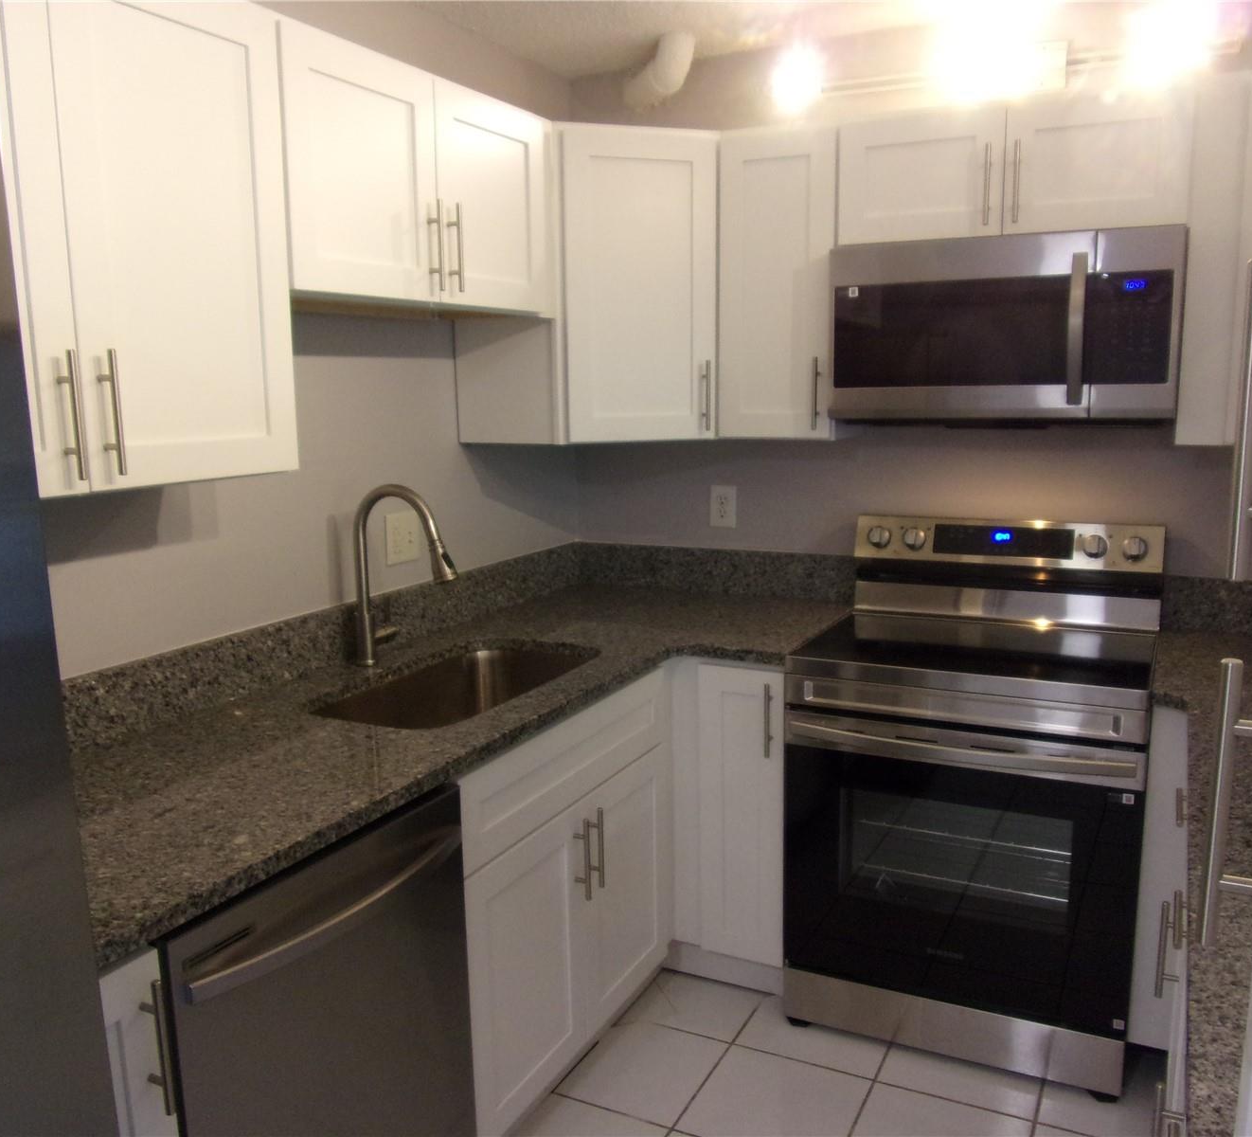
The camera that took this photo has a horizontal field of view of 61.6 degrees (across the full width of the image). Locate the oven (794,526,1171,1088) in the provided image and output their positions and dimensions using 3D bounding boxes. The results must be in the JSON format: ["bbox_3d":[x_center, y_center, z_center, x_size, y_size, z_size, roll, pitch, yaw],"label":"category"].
[{"bbox_3d":[0.842,0.500,2.548,0.757,1.167,0.675,4,11,27],"label":"oven"}]

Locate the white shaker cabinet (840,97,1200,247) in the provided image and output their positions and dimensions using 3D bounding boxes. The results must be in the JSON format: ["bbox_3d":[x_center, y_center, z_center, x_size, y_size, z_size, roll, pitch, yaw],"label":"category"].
[{"bbox_3d":[0.914,-0.908,2.487,0.757,0.290,0.330,4,11,27],"label":"white shaker cabinet"}]

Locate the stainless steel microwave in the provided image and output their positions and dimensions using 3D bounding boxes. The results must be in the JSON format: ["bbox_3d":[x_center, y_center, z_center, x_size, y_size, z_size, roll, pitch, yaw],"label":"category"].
[{"bbox_3d":[0.902,-0.565,2.510,0.757,0.410,0.405,4,11,27],"label":"stainless steel microwave"}]

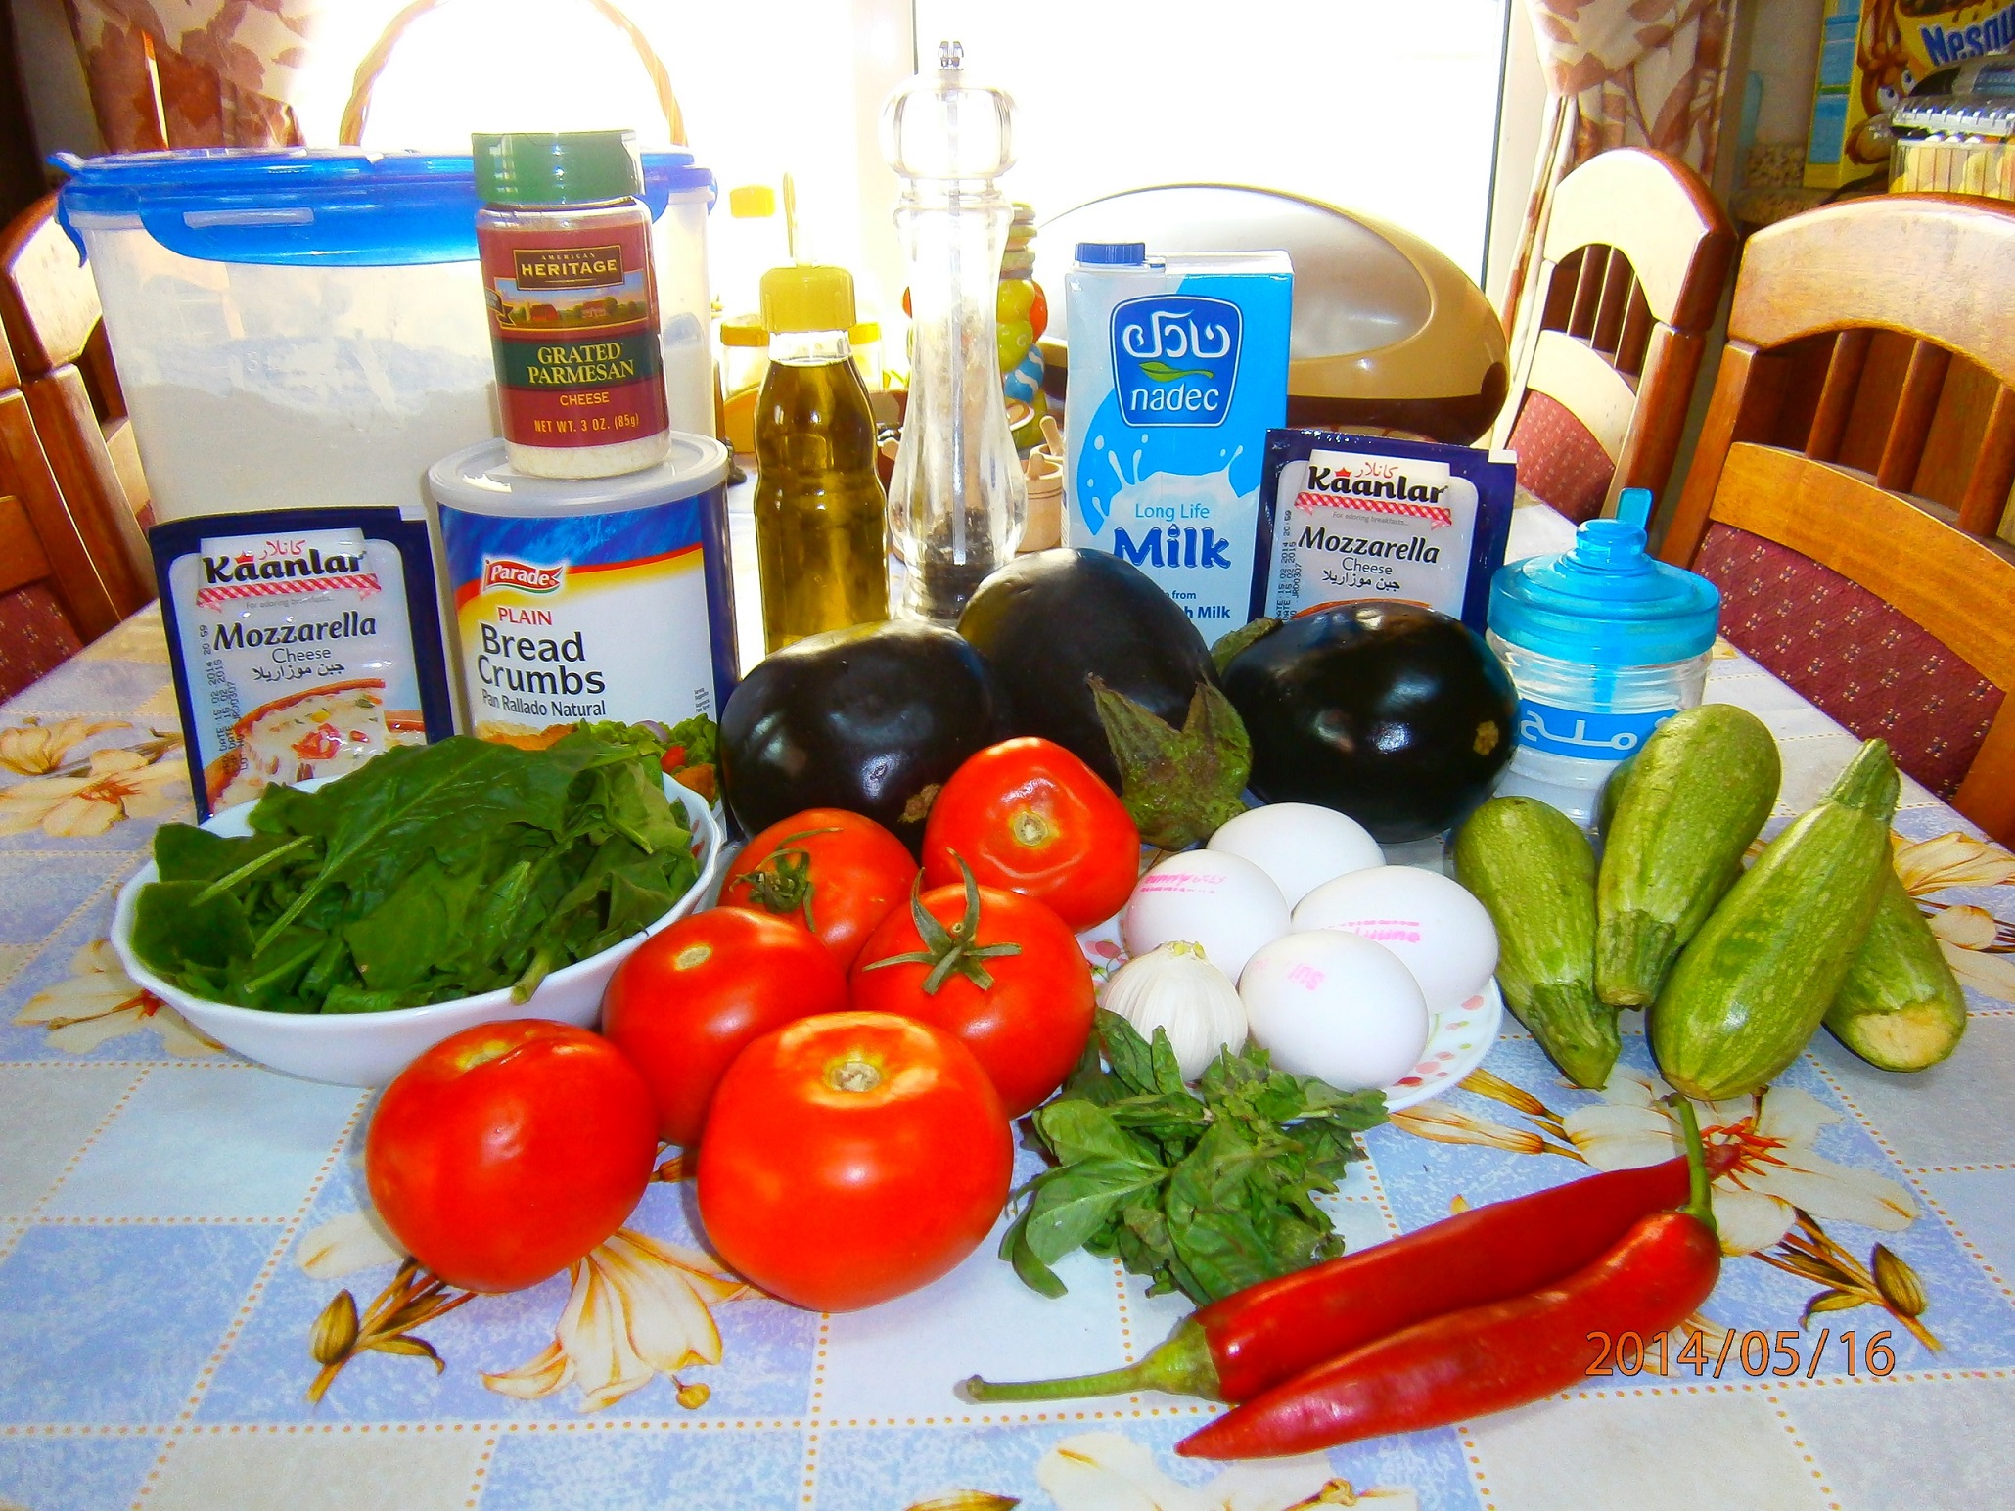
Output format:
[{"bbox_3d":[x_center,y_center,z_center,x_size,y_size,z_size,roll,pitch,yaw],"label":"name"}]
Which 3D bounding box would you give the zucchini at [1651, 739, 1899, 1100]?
[{"bbox_3d":[0.243,0.043,0.462,0.045,0.045,0.170,19,39,35],"label":"zucchini"}]

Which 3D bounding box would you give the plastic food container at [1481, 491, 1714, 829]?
[{"bbox_3d":[0.220,-0.044,0.569,0.087,0.125,0.087,9,27,20],"label":"plastic food container"}]

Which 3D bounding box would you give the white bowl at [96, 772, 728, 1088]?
[{"bbox_3d":[-0.177,0.055,0.479,0.174,0.058,0.174,-1,26,0],"label":"white bowl"}]

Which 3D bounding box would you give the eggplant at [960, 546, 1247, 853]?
[{"bbox_3d":[0.035,-0.023,0.586,0.100,0.100,0.138,-14,40,-25],"label":"eggplant"}]

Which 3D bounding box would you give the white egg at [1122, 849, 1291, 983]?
[{"bbox_3d":[0.059,0.050,0.444,0.044,0.044,0.057,-13,10,-24],"label":"white egg"}]

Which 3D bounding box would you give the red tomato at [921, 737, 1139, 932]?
[{"bbox_3d":[0.007,0.026,0.519,0.074,0.074,0.066,-1,-18,0],"label":"red tomato"}]

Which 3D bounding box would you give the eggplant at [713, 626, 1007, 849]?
[{"bbox_3d":[-0.054,-0.009,0.545,0.097,0.090,0.127,-13,28,-24],"label":"eggplant"}]

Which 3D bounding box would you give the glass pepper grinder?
[{"bbox_3d":[-0.028,-0.200,0.750,0.070,0.275,0.070,-1,25,0],"label":"glass pepper grinder"}]

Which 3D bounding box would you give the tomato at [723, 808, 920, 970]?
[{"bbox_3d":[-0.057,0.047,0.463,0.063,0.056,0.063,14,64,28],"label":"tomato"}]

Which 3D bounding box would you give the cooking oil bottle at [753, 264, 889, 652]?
[{"bbox_3d":[-0.080,-0.108,0.651,0.057,0.196,0.057,-4,26,-6],"label":"cooking oil bottle"}]

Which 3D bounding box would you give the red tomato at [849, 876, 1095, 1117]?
[{"bbox_3d":[-0.009,0.068,0.425,0.068,0.062,0.068,-2,34,0],"label":"red tomato"}]

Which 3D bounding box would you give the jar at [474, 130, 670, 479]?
[{"bbox_3d":[-0.153,-0.158,0.534,0.059,0.111,0.059,-7,26,-14],"label":"jar"}]

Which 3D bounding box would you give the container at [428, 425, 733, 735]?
[{"bbox_3d":[-0.149,-0.038,0.565,0.103,0.140,0.103,1,25,4],"label":"container"}]

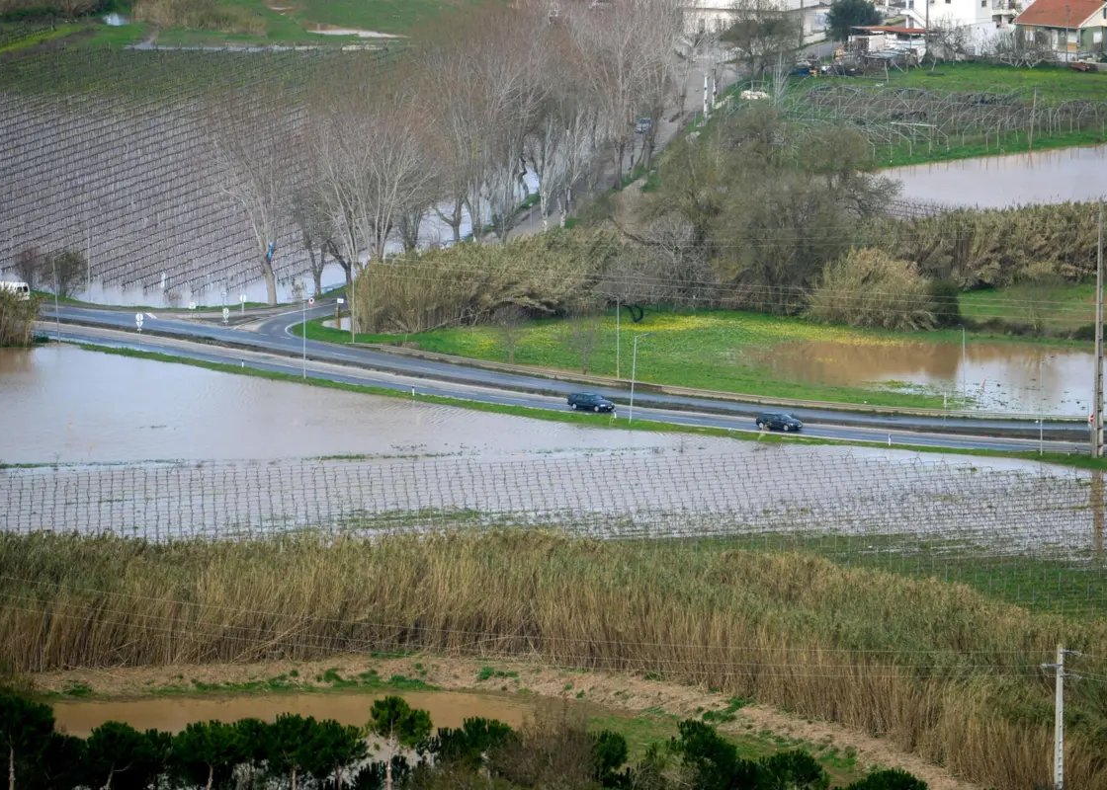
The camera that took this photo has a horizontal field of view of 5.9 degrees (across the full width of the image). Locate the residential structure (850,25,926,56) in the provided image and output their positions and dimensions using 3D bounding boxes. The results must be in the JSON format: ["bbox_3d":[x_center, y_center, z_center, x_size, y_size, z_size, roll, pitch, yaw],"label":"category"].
[{"bbox_3d":[40.252,-42.630,1300.000,8.300,3.300,5.000,5,9,33],"label":"residential structure"}]

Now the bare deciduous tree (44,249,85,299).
[{"bbox_3d":[-49.665,-12.303,1098.000,4.200,4.900,4.200,0,7,0],"label":"bare deciduous tree"}]

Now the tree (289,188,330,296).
[{"bbox_3d":[-24.807,-15.417,1098.000,4.400,10.800,4.400,0,7,0],"label":"tree"}]

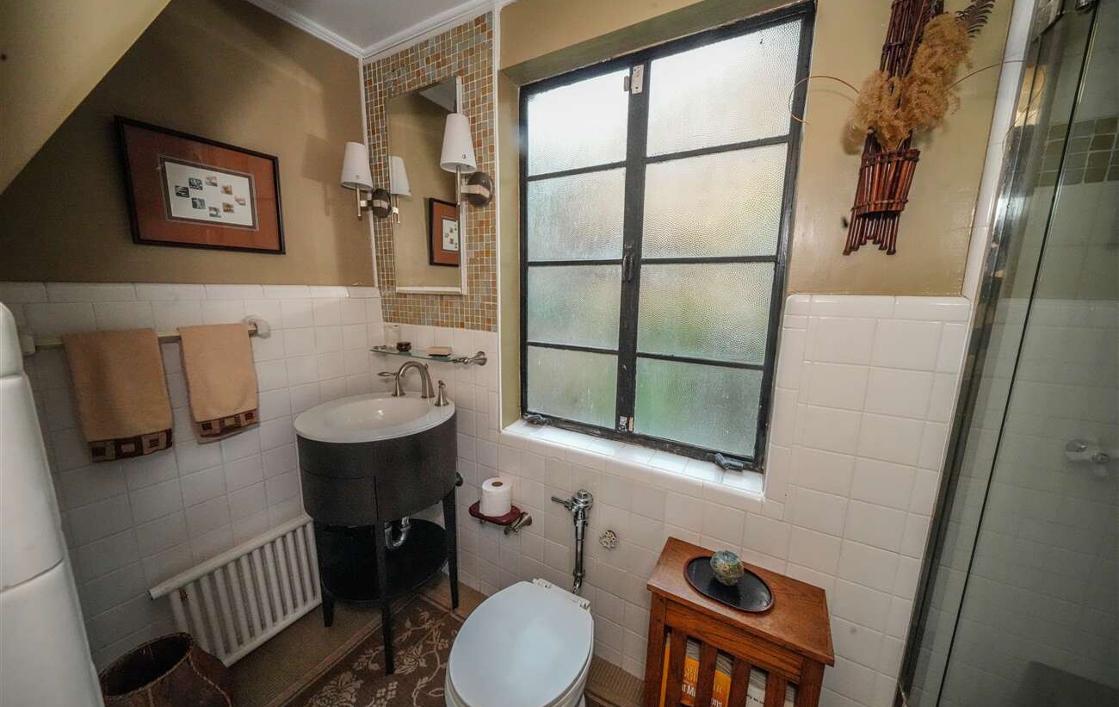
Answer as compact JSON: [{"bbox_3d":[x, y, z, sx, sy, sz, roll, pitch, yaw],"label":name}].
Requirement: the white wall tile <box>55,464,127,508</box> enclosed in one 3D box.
[{"bbox_3d":[-1.277,0.356,1.022,0.010,0.108,0.108,6,11,29],"label":"white wall tile"}]

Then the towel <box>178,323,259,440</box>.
[{"bbox_3d":[-1.088,0.077,1.203,0.043,0.346,0.166,6,11,29],"label":"towel"}]

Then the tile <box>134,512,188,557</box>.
[{"bbox_3d":[-1.226,0.558,1.152,0.010,0.108,0.108,6,11,29],"label":"tile"}]

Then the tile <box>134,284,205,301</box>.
[{"bbox_3d":[-1.163,-0.183,1.119,0.010,0.051,0.152,6,11,29],"label":"tile"}]

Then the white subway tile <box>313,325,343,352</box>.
[{"bbox_3d":[-0.945,-0.055,1.533,0.010,0.108,0.108,6,11,29],"label":"white subway tile"}]

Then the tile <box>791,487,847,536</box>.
[{"bbox_3d":[0.660,0.400,0.947,0.108,0.108,0.009,6,11,29],"label":"tile"}]

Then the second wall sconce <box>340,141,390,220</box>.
[{"bbox_3d":[-0.806,-0.699,1.540,0.118,0.287,0.176,6,11,30],"label":"second wall sconce"}]

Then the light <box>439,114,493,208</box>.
[{"bbox_3d":[-0.323,-0.639,1.263,0.120,0.285,0.172,6,11,29],"label":"light"}]

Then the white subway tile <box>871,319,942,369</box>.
[{"bbox_3d":[0.768,-0.018,0.829,0.108,0.108,0.009,6,11,30],"label":"white subway tile"}]

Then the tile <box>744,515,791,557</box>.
[{"bbox_3d":[0.569,0.501,1.027,0.108,0.108,0.009,6,11,30],"label":"tile"}]

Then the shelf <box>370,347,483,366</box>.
[{"bbox_3d":[-0.556,0.006,1.520,0.565,0.056,0.137,6,11,29],"label":"shelf"}]

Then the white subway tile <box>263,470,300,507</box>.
[{"bbox_3d":[-1.063,0.516,1.432,0.009,0.108,0.108,7,11,30],"label":"white subway tile"}]

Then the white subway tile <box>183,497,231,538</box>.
[{"bbox_3d":[-1.173,0.542,1.248,0.009,0.108,0.108,6,11,29],"label":"white subway tile"}]

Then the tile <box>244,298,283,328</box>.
[{"bbox_3d":[-1.052,-0.135,1.329,0.009,0.108,0.108,6,11,29],"label":"tile"}]

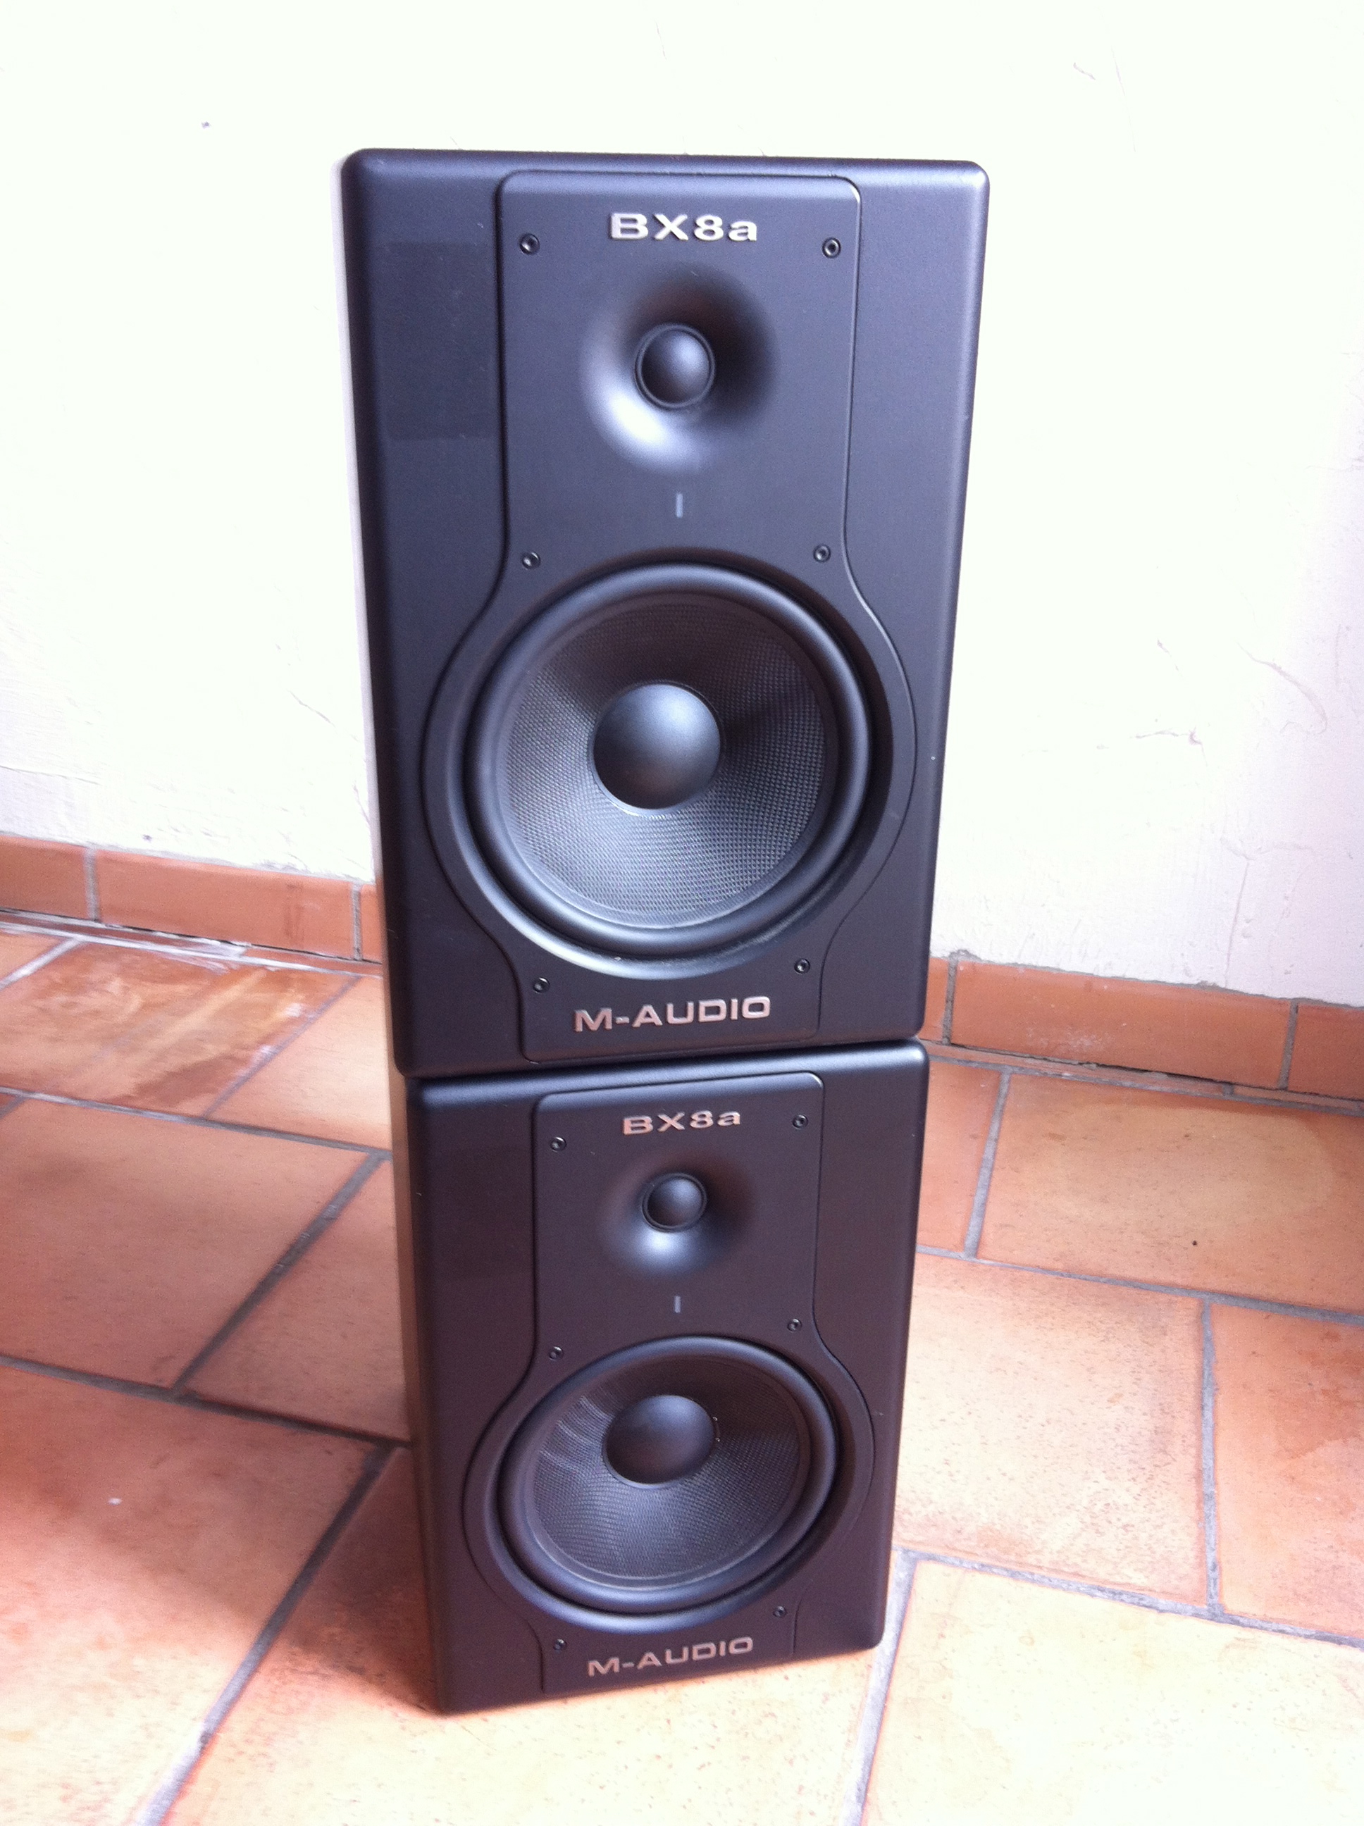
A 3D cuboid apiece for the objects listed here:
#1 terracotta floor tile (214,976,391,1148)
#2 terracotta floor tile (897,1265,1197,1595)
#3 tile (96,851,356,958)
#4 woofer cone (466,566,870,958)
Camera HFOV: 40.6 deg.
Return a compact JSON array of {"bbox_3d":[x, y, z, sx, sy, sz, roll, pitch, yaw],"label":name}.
[{"bbox_3d":[-0.211,0.148,1.661,0.317,0.015,0.311,7,23,14],"label":"terracotta floor tile"},{"bbox_3d":[0.185,0.327,1.248,0.325,0.015,0.320,7,23,14],"label":"terracotta floor tile"},{"bbox_3d":[-0.468,-0.011,1.900,0.287,0.086,0.012,7,23,14],"label":"tile"},{"bbox_3d":[-0.008,-0.068,0.803,0.175,0.175,0.045,-4,23,-11],"label":"woofer cone"}]

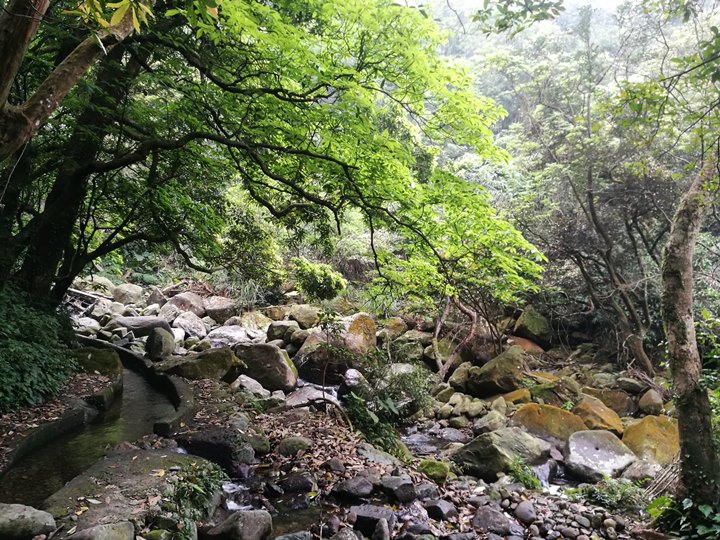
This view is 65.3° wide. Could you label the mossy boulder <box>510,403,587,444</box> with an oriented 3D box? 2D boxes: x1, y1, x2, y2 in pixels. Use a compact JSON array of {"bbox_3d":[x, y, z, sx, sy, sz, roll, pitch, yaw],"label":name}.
[{"bbox_3d":[2.115,1.739,6.300,0.860,0.460,0.650,1,3,19],"label":"mossy boulder"}]

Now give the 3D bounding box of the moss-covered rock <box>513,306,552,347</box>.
[{"bbox_3d":[2.672,0.891,8.700,0.580,0.560,0.520,0,5,0],"label":"moss-covered rock"}]

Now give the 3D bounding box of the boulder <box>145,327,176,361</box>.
[{"bbox_3d":[-3.473,1.283,9.800,0.540,0.580,0.500,-1,4,-20],"label":"boulder"}]

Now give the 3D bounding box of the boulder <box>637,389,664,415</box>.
[{"bbox_3d":[4.101,1.850,7.900,0.360,0.360,0.330,2,4,28],"label":"boulder"}]

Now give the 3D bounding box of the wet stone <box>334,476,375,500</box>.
[{"bbox_3d":[-0.059,1.984,5.100,0.380,0.210,0.280,0,3,-1],"label":"wet stone"}]

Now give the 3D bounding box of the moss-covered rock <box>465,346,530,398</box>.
[{"bbox_3d":[1.896,1.424,7.800,0.880,0.600,0.750,1,2,14],"label":"moss-covered rock"}]

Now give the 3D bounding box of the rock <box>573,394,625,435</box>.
[{"bbox_3d":[2.888,1.762,6.800,0.640,0.480,0.500,1,4,23],"label":"rock"}]

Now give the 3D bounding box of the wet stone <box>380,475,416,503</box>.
[{"bbox_3d":[0.288,1.634,4.200,0.260,0.170,0.220,0,2,4],"label":"wet stone"}]

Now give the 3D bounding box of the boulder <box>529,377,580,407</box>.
[{"bbox_3d":[2.216,1.396,6.400,0.570,0.380,0.450,0,5,0],"label":"boulder"}]

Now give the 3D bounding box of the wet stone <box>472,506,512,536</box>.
[{"bbox_3d":[0.920,1.750,3.900,0.260,0.140,0.200,0,5,0],"label":"wet stone"}]

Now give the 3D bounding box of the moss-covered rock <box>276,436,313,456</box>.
[{"bbox_3d":[-0.577,1.560,4.950,0.310,0.150,0.240,0,5,0],"label":"moss-covered rock"}]

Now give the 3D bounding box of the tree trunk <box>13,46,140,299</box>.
[{"bbox_3d":[-3.786,-1.302,7.500,0.800,3.200,0.700,19,5,-2],"label":"tree trunk"}]

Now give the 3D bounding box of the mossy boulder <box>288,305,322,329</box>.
[{"bbox_3d":[-1.285,1.088,13.000,0.740,0.550,0.600,0,3,-6],"label":"mossy boulder"}]

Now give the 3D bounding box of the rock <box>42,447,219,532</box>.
[{"bbox_3d":[-1.606,1.592,4.000,1.120,0.360,0.950,0,5,0],"label":"rock"}]

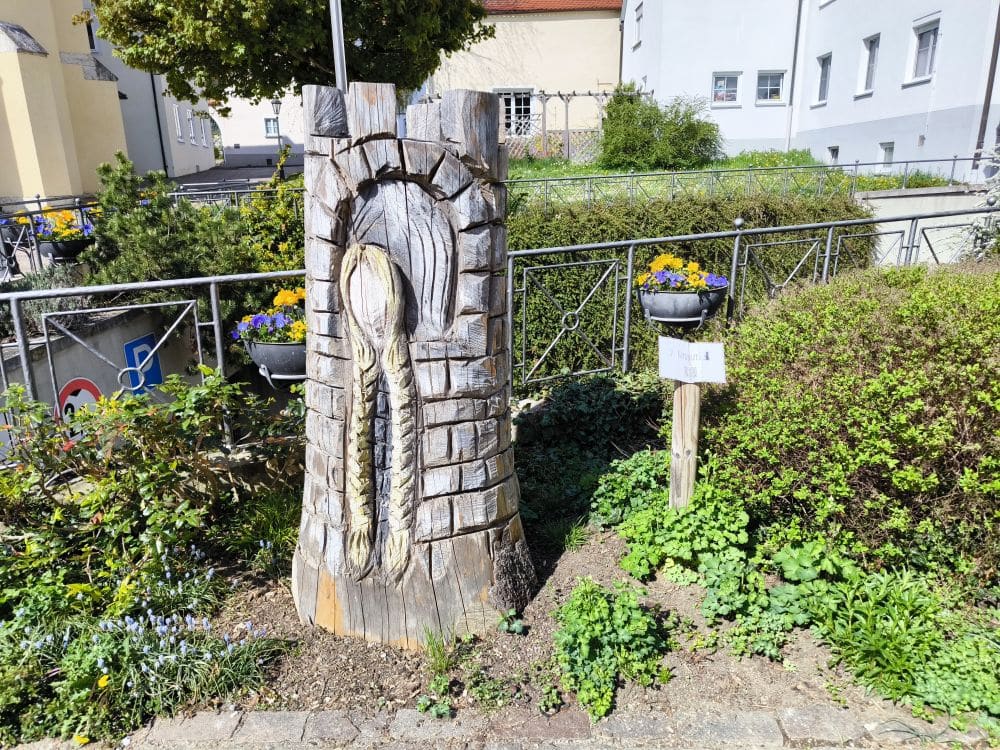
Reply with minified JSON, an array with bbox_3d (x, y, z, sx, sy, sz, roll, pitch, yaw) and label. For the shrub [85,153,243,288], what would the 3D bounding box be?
[{"bbox_3d":[-3.428,-1.489,7.036,1.650,1.500,1.500,-8,16,-24],"label":"shrub"}]

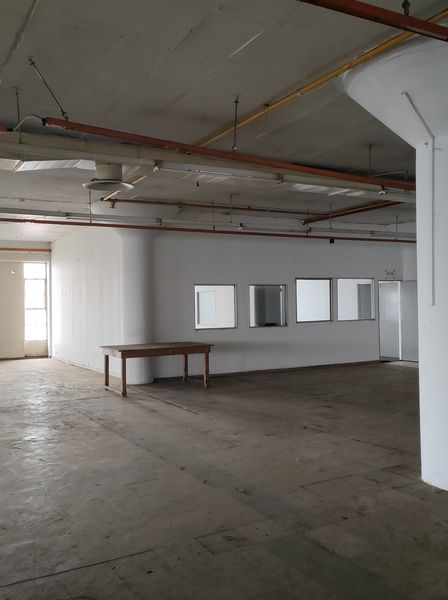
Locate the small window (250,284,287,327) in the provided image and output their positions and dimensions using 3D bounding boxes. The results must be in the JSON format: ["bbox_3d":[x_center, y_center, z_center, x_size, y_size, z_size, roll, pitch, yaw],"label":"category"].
[{"bbox_3d":[1.002,0.138,13.091,1.040,0.980,0.120,-1,0,-30],"label":"small window"}]

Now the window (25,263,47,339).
[{"bbox_3d":[-5.564,0.055,17.075,0.670,2.280,0.120,-1,0,-30],"label":"window"}]

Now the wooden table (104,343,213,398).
[{"bbox_3d":[-1.216,1.245,10.602,1.820,0.780,1.090,-1,0,-30],"label":"wooden table"}]

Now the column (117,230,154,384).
[{"bbox_3d":[-1.741,0.168,11.604,0.660,2.960,0.660,-1,0,0],"label":"column"}]

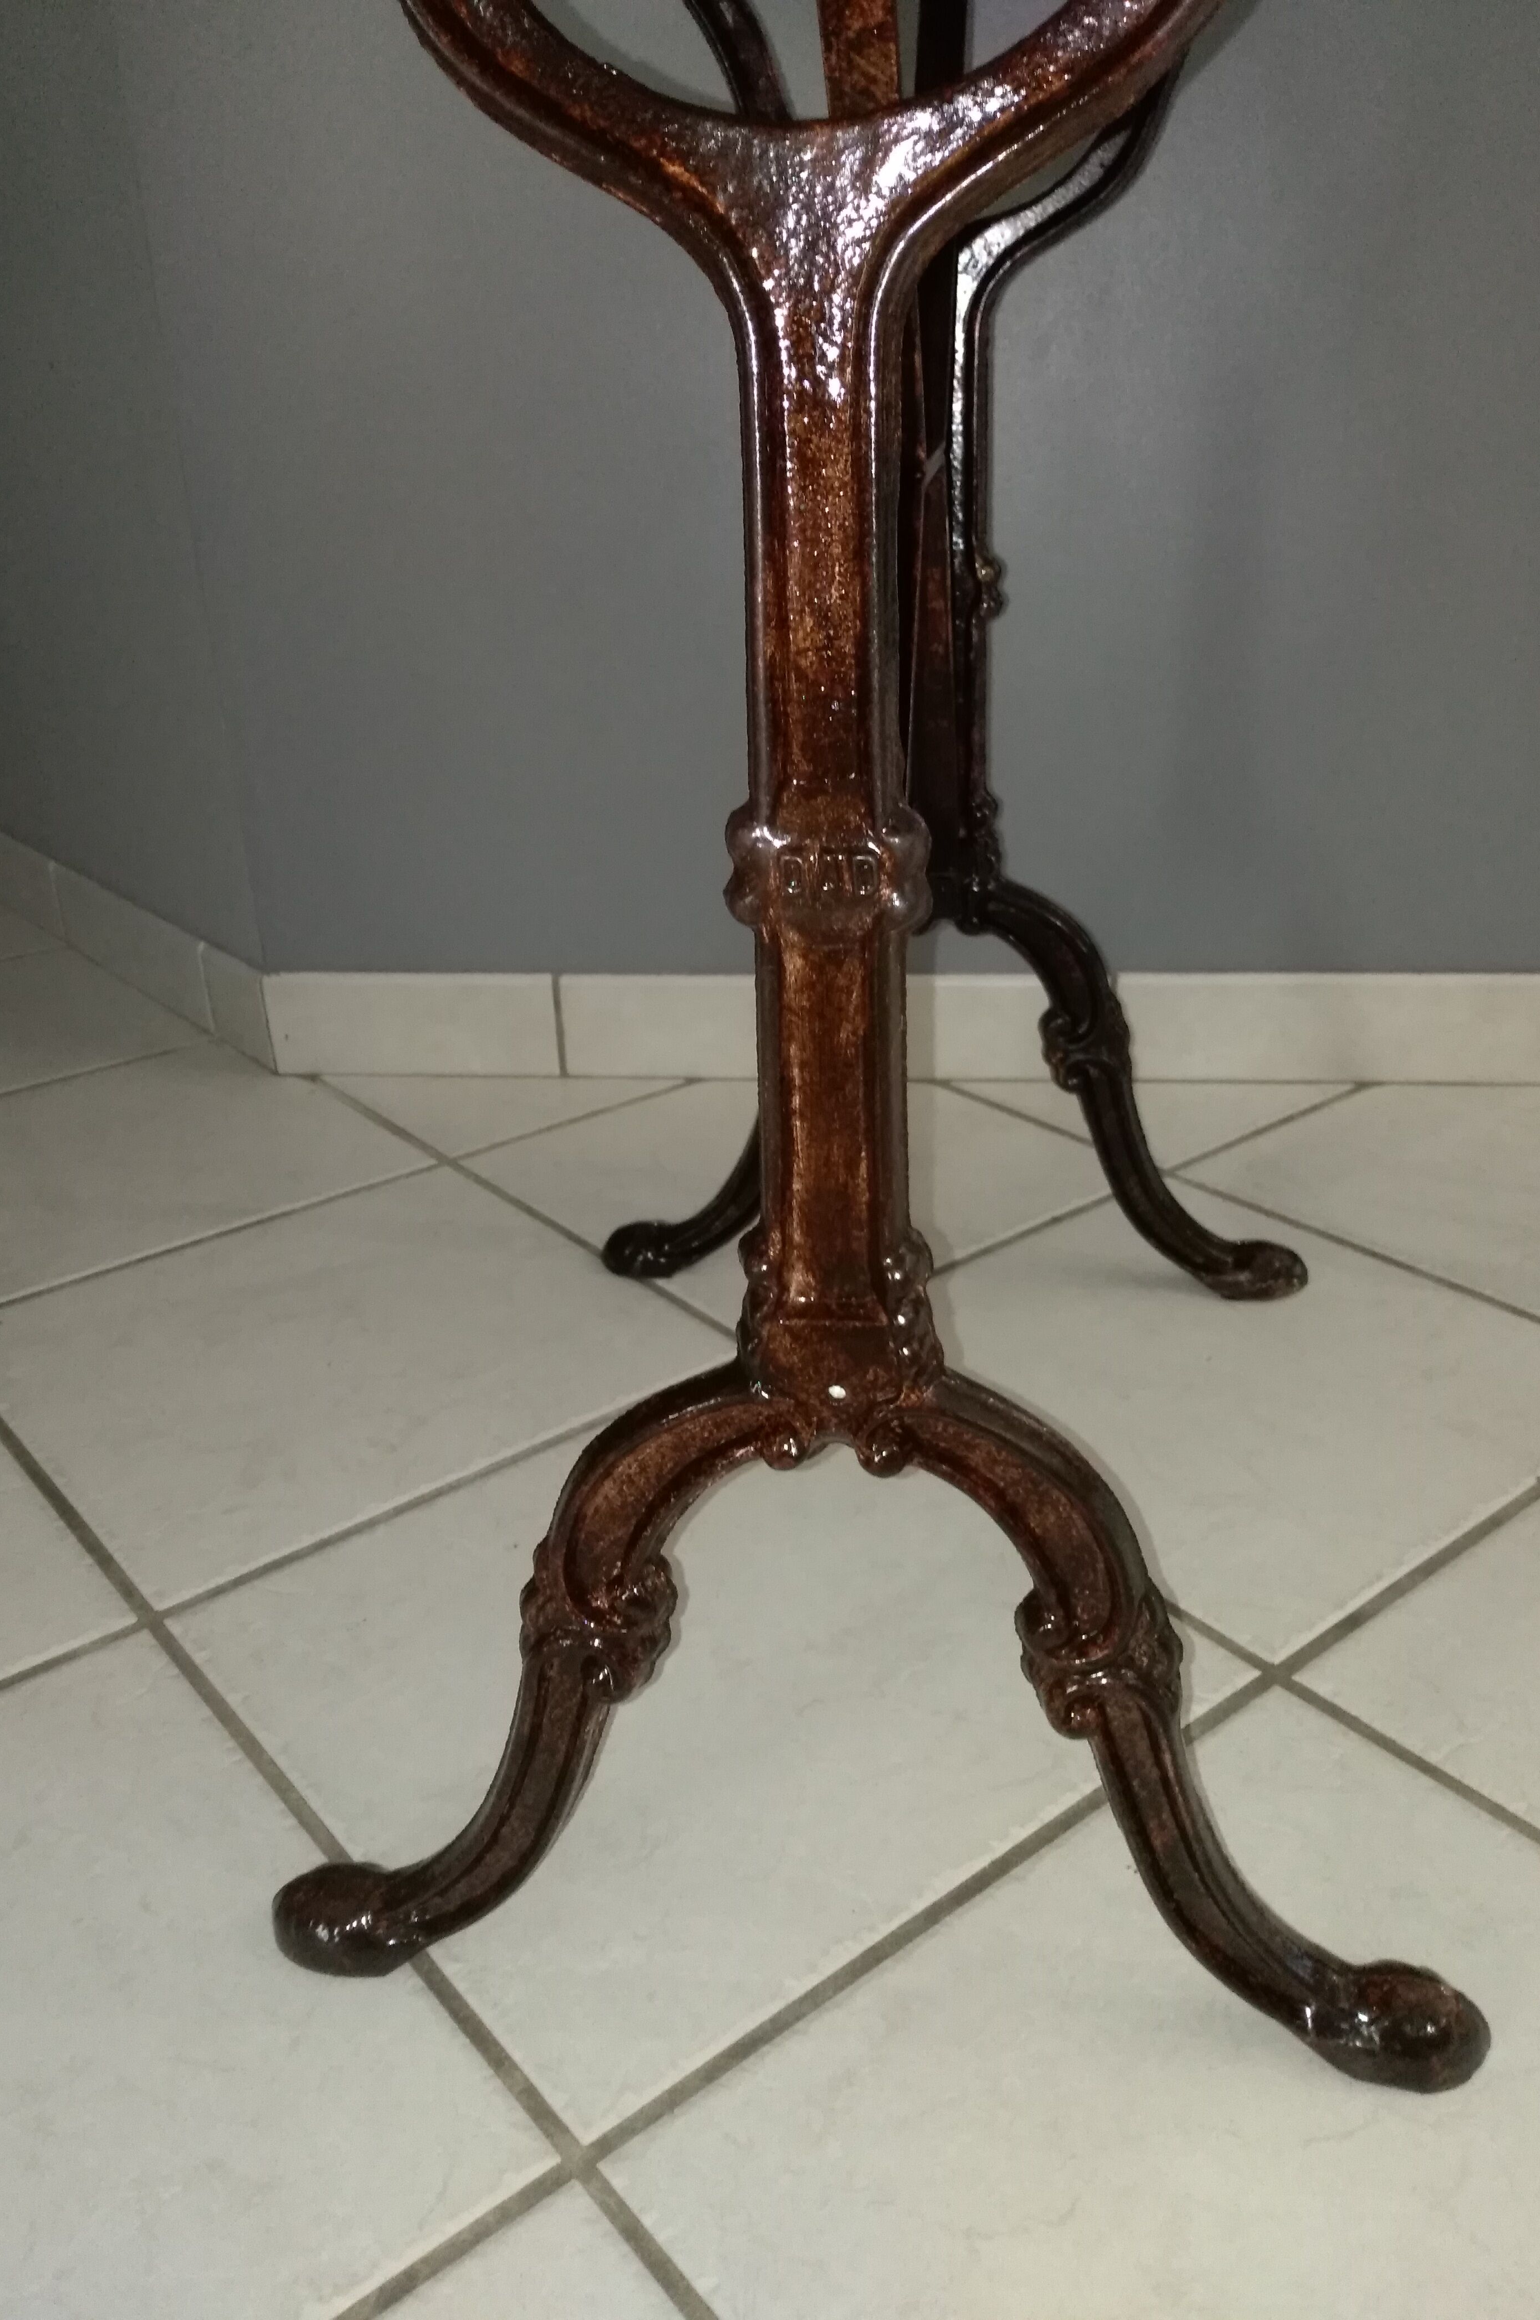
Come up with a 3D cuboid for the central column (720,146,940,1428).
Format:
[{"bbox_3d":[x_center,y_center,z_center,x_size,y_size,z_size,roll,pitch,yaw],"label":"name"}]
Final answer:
[{"bbox_3d":[0.015,-0.068,0.409,0.051,0.293,0.036,2,25,8],"label":"central column"}]

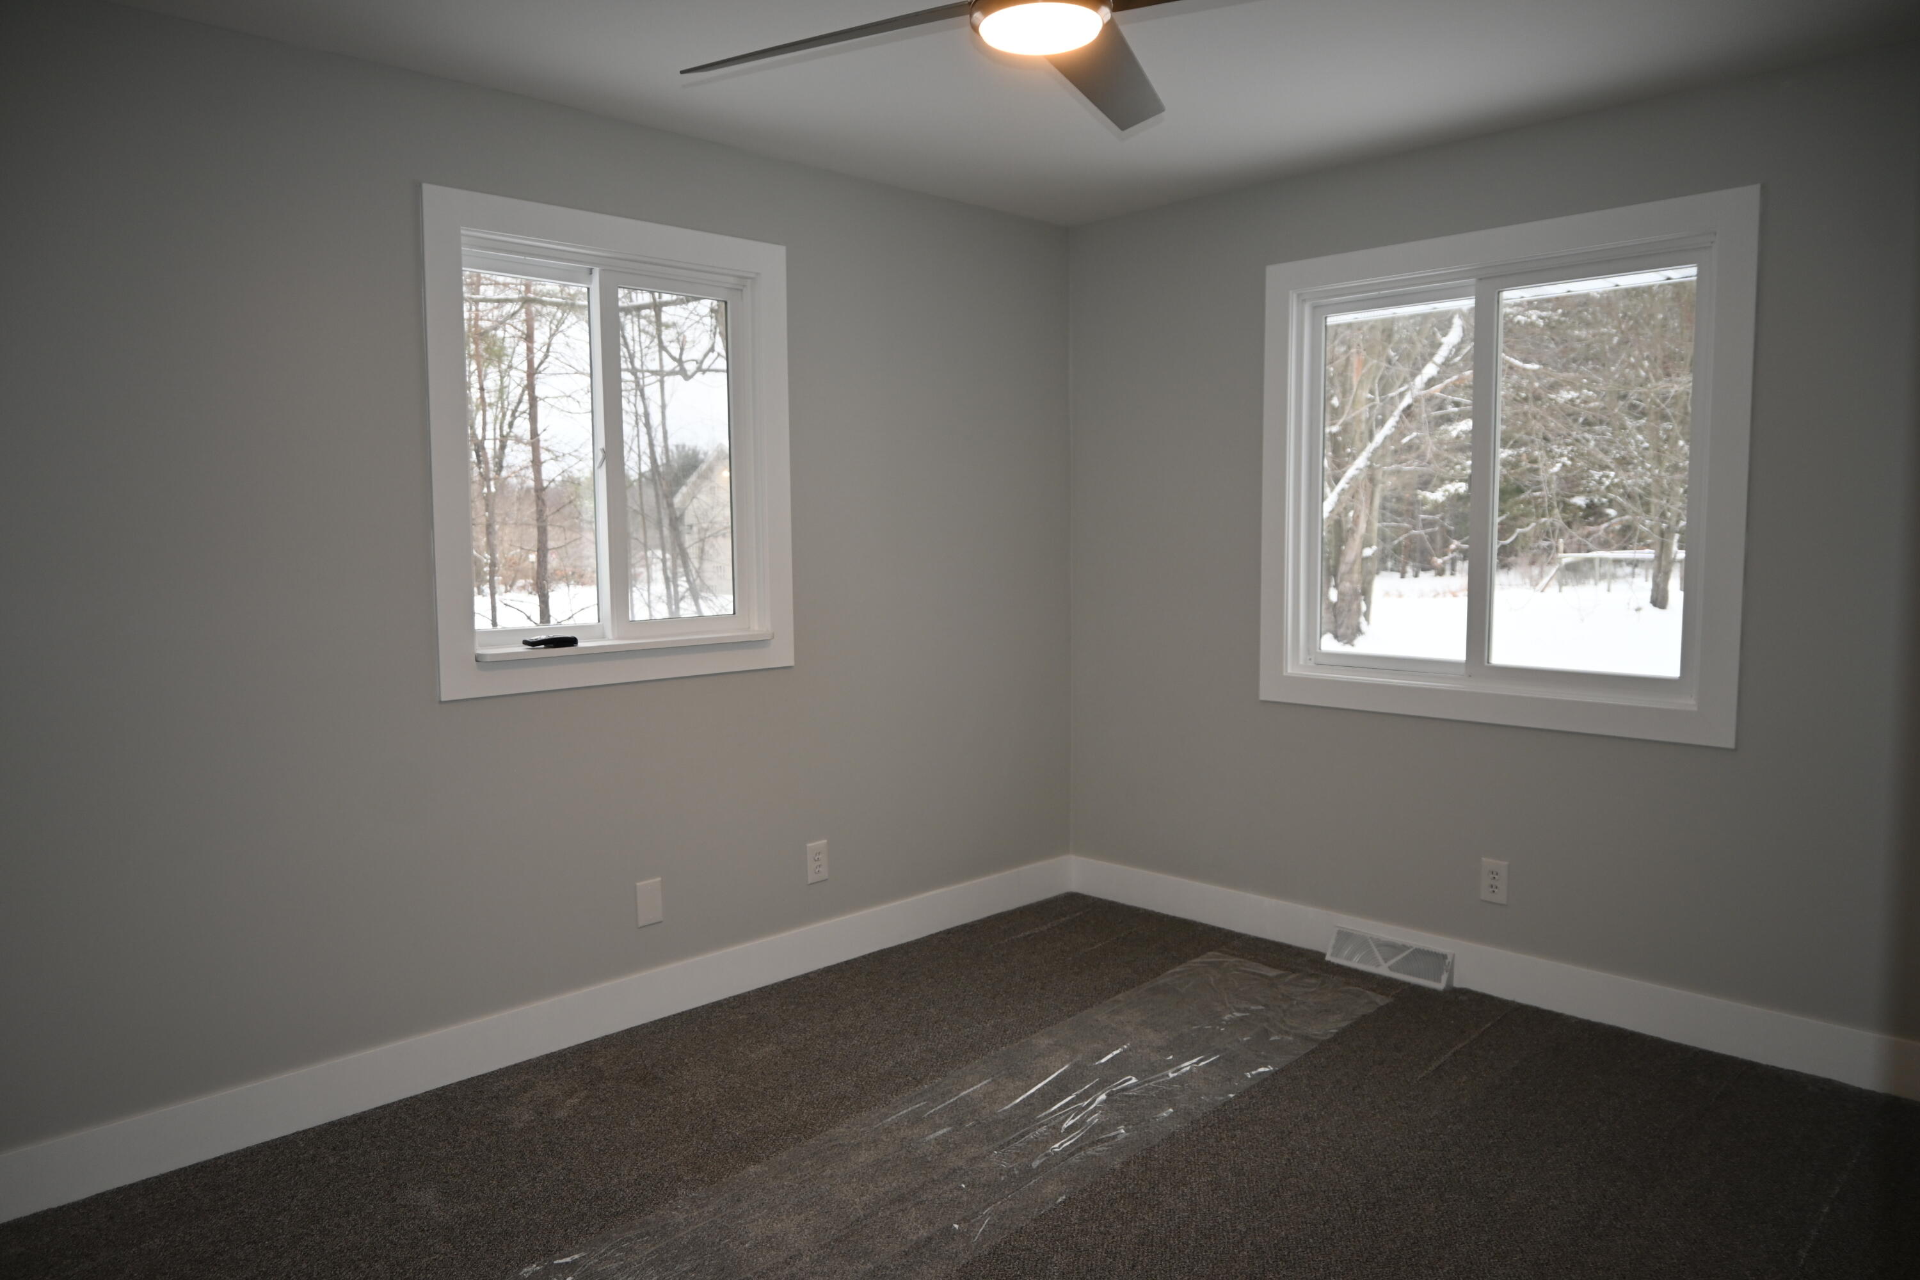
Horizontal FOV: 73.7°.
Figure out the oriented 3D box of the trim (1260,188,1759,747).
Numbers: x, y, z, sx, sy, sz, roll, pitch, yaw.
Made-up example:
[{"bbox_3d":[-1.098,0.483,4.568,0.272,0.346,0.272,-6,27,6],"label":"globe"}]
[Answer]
[{"bbox_3d":[1.472,-0.452,3.630,0.090,1.369,1.353,-5,7,-45],"label":"trim"}]

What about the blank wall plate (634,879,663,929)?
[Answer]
[{"bbox_3d":[-0.850,0.721,3.509,0.075,0.122,0.008,-5,7,-45],"label":"blank wall plate"}]

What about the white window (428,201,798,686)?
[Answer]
[{"bbox_3d":[-0.878,-0.492,3.398,1.051,1.215,0.050,-5,7,-45],"label":"white window"}]

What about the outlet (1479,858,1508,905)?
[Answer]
[{"bbox_3d":[1.520,0.688,3.638,0.008,0.121,0.075,-5,7,-45],"label":"outlet"}]

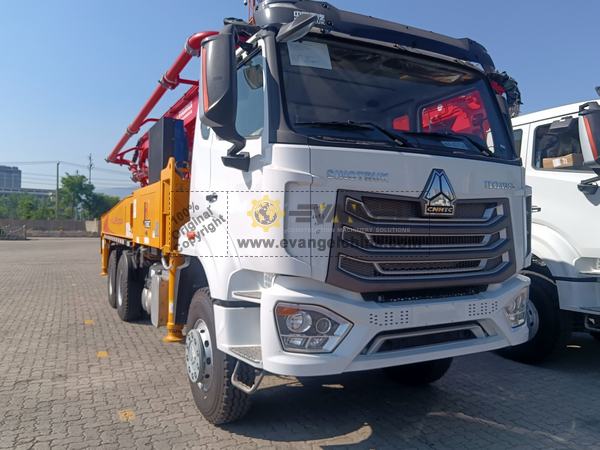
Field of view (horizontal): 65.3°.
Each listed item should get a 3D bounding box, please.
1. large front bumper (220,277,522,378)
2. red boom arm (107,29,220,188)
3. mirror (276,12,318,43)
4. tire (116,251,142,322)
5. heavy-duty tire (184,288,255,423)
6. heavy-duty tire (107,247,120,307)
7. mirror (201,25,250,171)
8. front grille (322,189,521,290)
[{"bbox_3d":[0.713,0.593,3.532,2.480,0.580,0.920,0,0,-28],"label":"large front bumper"},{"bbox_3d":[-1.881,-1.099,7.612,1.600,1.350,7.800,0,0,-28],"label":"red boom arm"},{"bbox_3d":[-0.019,-1.232,2.940,0.310,0.150,0.150,0,0,42],"label":"mirror"},{"bbox_3d":[-2.863,1.054,7.861,0.310,1.085,1.085,0,0,-28],"label":"tire"},{"bbox_3d":[-0.694,1.083,3.957,0.310,1.085,1.085,0,0,-28],"label":"heavy-duty tire"},{"bbox_3d":[-3.505,1.045,9.076,0.310,1.085,1.085,0,0,-28],"label":"heavy-duty tire"},{"bbox_3d":[-0.484,-0.809,3.059,0.310,0.920,0.240,0,0,-28],"label":"mirror"},{"bbox_3d":[0.900,0.112,3.116,1.640,0.630,0.160,1,0,-28],"label":"front grille"}]

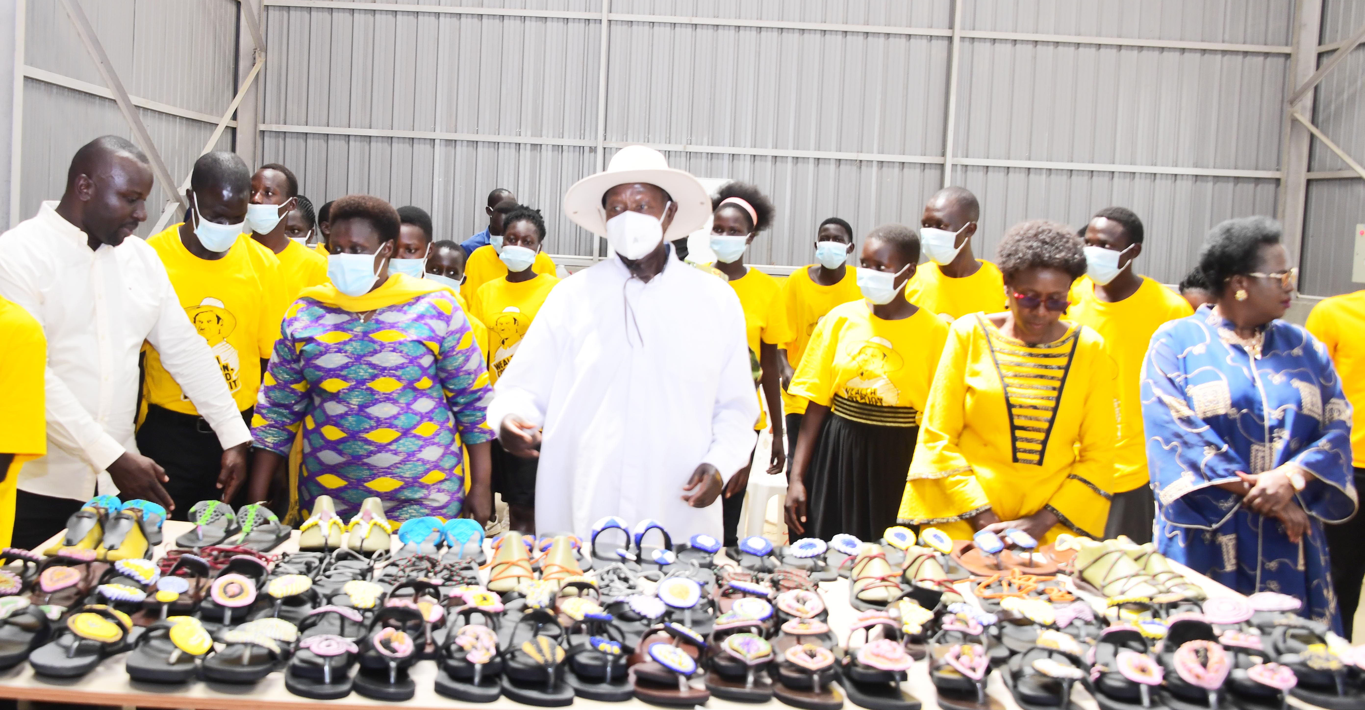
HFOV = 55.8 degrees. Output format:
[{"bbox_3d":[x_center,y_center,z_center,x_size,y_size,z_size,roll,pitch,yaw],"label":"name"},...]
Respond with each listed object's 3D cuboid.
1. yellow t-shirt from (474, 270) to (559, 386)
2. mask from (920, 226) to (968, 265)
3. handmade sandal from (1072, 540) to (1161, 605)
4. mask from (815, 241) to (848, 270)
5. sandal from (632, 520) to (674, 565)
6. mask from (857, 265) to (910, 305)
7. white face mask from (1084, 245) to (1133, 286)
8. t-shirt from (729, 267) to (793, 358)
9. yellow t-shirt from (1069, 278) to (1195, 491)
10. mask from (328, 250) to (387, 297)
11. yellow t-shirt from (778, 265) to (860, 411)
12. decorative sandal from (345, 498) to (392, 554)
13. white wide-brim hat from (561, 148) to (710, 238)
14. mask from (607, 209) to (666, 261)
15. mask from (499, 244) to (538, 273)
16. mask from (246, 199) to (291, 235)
[{"bbox_3d":[-0.610,-0.008,4.800,0.430,0.600,0.250,3,3,3],"label":"yellow t-shirt"},{"bbox_3d":[0.830,-0.346,4.100,0.140,0.120,0.085,5,4,38],"label":"mask"},{"bbox_3d":[1.012,0.499,3.012,0.100,0.110,0.250,2,3,-17],"label":"handmade sandal"},{"bbox_3d":[0.600,-0.400,5.200,0.140,0.115,0.080,3,-5,8],"label":"mask"},{"bbox_3d":[-0.060,0.432,2.989,0.100,0.095,0.265,2,5,-4],"label":"sandal"},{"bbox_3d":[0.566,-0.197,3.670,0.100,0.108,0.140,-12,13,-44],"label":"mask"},{"bbox_3d":[1.230,-0.260,3.740,0.100,0.120,0.140,-1,6,-38],"label":"white face mask"},{"bbox_3d":[0.187,-0.023,4.650,0.440,0.600,0.250,3,5,8],"label":"t-shirt"},{"bbox_3d":[1.310,0.086,3.830,0.470,0.660,0.260,7,6,42],"label":"yellow t-shirt"},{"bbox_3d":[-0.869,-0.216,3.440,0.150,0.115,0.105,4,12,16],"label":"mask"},{"bbox_3d":[0.612,-0.057,5.300,0.460,0.610,0.250,3,3,2],"label":"yellow t-shirt"},{"bbox_3d":[-0.765,0.420,3.150,0.100,0.092,0.245,2,3,-11],"label":"decorative sandal"},{"bbox_3d":[-0.121,-0.441,3.440,0.390,0.150,0.410,4,-17,15],"label":"white wide-brim hat"},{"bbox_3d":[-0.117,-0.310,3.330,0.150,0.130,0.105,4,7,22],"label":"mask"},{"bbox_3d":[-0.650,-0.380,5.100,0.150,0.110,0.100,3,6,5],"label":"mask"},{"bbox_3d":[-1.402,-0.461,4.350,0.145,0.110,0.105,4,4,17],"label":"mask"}]

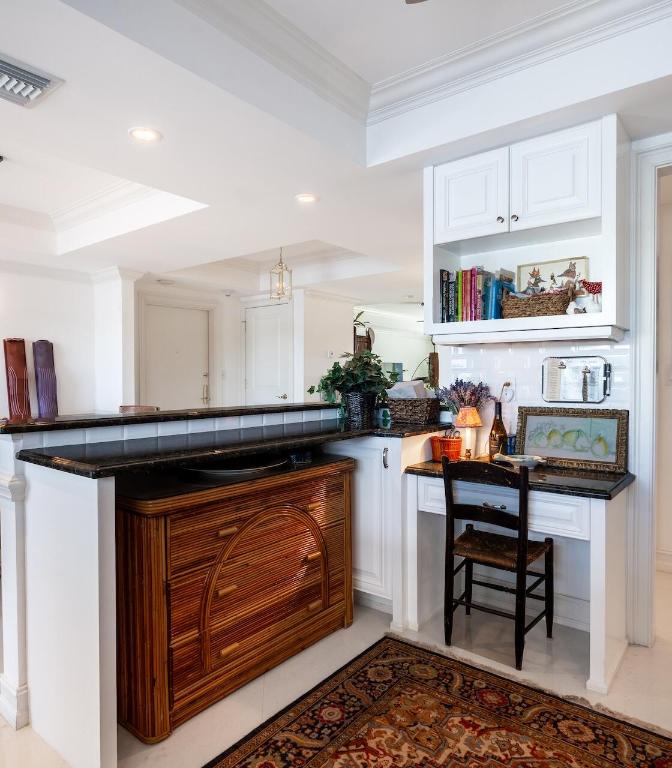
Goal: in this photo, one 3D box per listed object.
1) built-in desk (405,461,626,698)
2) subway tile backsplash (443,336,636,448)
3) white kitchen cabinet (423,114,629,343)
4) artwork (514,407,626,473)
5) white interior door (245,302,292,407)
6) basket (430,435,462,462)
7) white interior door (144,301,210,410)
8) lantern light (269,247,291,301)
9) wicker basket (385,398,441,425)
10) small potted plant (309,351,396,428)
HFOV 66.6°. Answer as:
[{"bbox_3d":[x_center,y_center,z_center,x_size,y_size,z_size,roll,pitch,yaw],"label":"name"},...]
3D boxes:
[{"bbox_3d":[0.813,0.763,2.306,0.853,0.744,0.511,1,1,39],"label":"built-in desk"},{"bbox_3d":[0.936,0.086,2.529,0.944,0.612,0.025,1,1,39],"label":"subway tile backsplash"},{"bbox_3d":[0.884,-0.641,2.442,0.860,0.885,0.345,0,1,38],"label":"white kitchen cabinet"},{"bbox_3d":[1.098,0.255,2.403,0.478,0.276,0.030,1,-9,39],"label":"artwork"},{"bbox_3d":[-0.774,0.108,5.967,0.760,2.035,0.045,0,1,38],"label":"white interior door"},{"bbox_3d":[0.570,0.334,2.630,0.150,0.135,0.135,0,1,11],"label":"basket"},{"bbox_3d":[-1.882,0.106,6.152,0.050,2.040,0.900,0,1,38],"label":"white interior door"},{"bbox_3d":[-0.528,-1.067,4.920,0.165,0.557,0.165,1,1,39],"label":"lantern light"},{"bbox_3d":[0.438,0.146,2.824,0.226,0.134,0.175,1,1,39],"label":"wicker basket"},{"bbox_3d":[0.088,0.029,2.500,0.420,0.386,0.370,0,1,0],"label":"small potted plant"}]

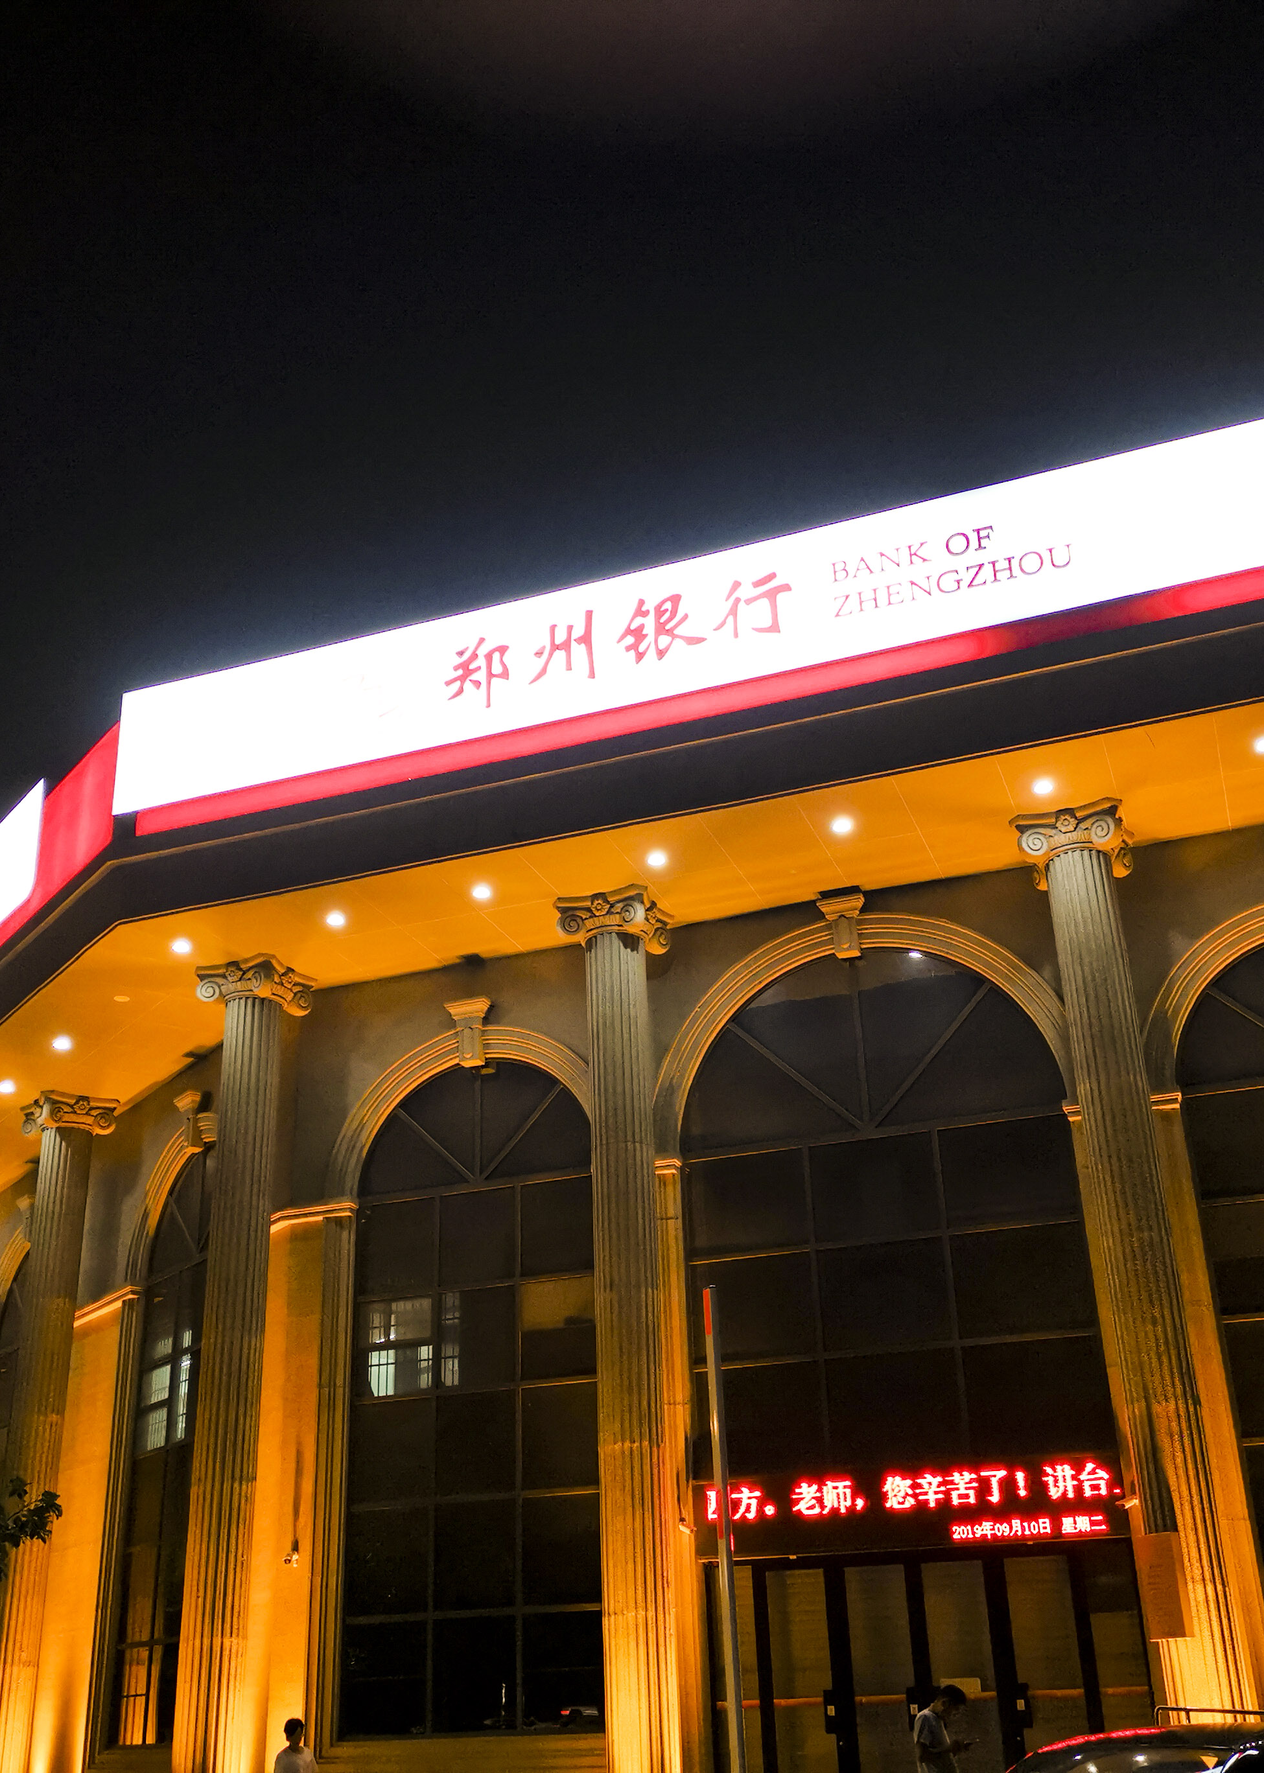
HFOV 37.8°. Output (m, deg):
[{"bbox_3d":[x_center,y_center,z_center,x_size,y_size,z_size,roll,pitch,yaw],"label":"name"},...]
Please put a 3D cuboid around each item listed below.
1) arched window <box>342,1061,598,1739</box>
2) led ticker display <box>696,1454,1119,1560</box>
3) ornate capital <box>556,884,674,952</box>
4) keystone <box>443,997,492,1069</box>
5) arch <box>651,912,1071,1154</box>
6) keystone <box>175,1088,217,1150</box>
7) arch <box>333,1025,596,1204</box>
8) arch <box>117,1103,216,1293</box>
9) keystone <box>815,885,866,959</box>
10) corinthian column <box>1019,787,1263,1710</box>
[{"bbox_3d":[-1.764,5.593,21.182,3.234,7.517,0.280,-11,-27,17],"label":"arched window"},{"bbox_3d":[2.992,6.886,20.376,4.876,0.869,0.159,-10,-27,17],"label":"led ticker display"},{"bbox_3d":[-0.205,0.559,23.375,1.272,0.541,1.325,-10,-27,17],"label":"ornate capital"},{"bbox_3d":[-2.047,1.829,22.843,0.578,0.823,0.250,-11,-27,17],"label":"keystone"},{"bbox_3d":[2.572,1.544,21.146,5.096,2.646,0.280,-11,-27,17],"label":"arch"},{"bbox_3d":[-6.149,3.309,25.661,0.250,0.823,0.578,16,-31,-34],"label":"keystone"},{"bbox_3d":[-2.031,2.891,23.917,4.155,2.099,0.318,-10,-27,17],"label":"arch"},{"bbox_3d":[-6.310,4.376,26.739,0.318,2.099,4.155,17,-31,-34],"label":"arch"},{"bbox_3d":[2.502,0.469,21.643,0.561,0.706,0.250,-11,-27,17],"label":"keystone"},{"bbox_3d":[5.040,3.838,18.363,1.215,9.898,1.215,-11,-27,17],"label":"corinthian column"}]

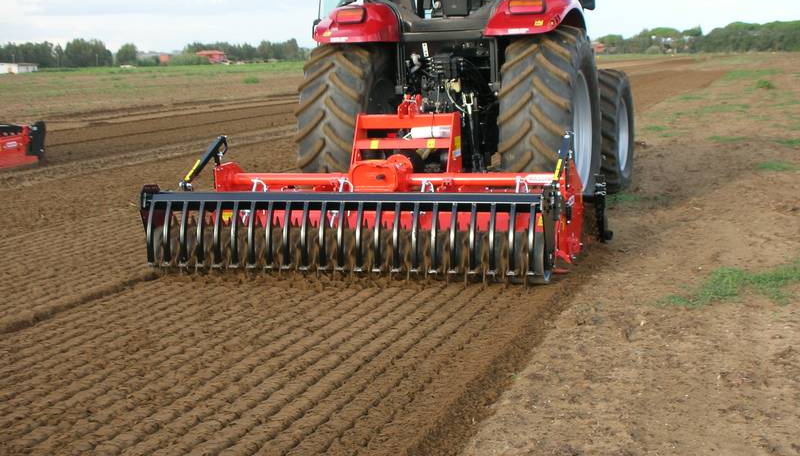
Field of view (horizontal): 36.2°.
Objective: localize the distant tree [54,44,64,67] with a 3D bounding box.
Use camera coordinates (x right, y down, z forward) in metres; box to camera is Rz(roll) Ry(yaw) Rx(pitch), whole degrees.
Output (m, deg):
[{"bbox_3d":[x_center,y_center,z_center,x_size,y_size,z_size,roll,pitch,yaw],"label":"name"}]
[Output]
[{"bbox_3d":[-102.853,-52.106,370.000,3.200,6.700,3.200,-4,8,-16],"label":"distant tree"}]

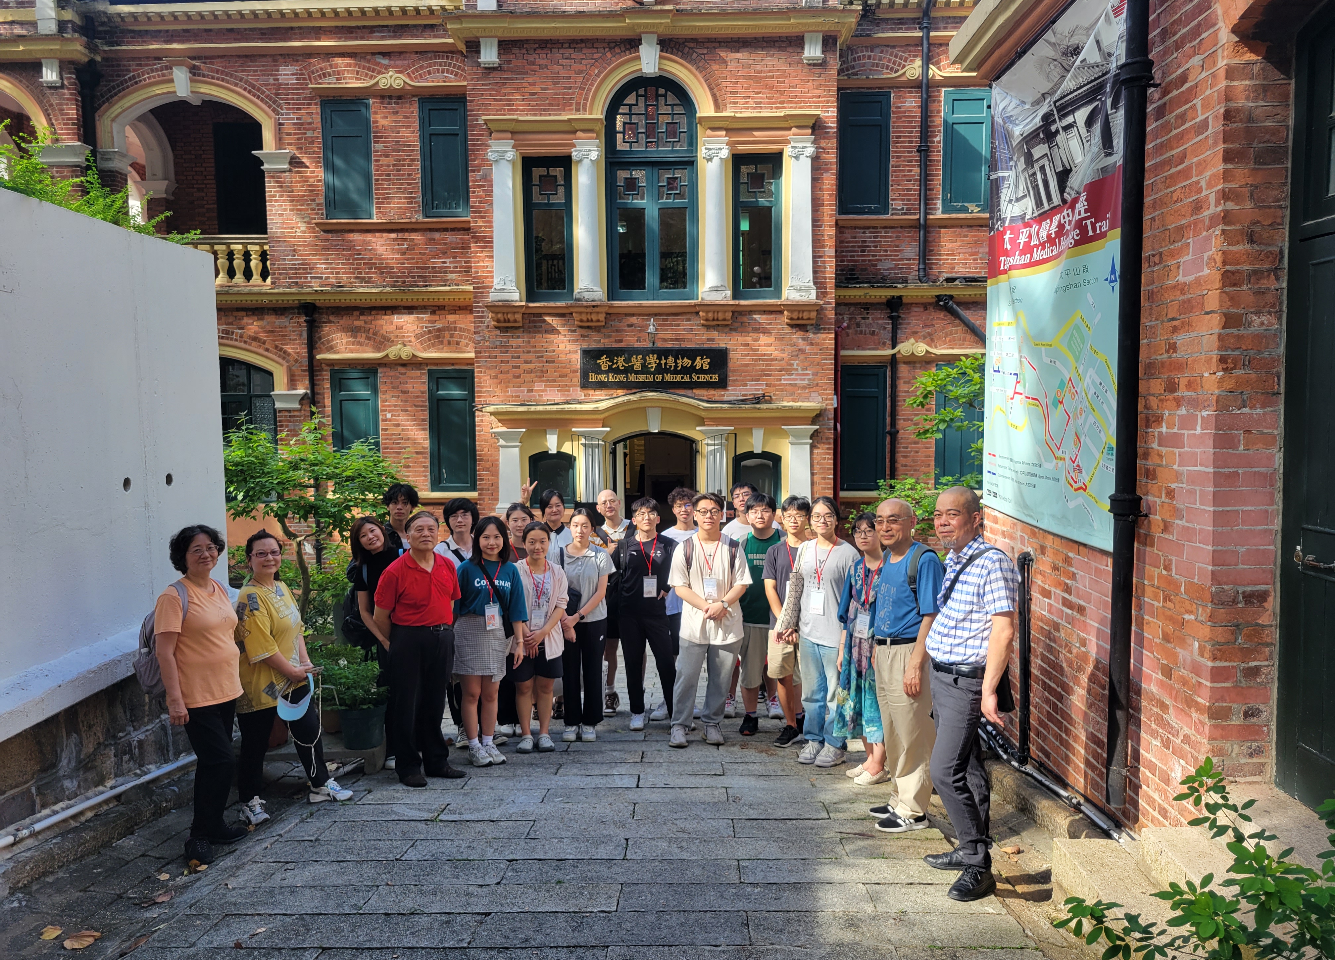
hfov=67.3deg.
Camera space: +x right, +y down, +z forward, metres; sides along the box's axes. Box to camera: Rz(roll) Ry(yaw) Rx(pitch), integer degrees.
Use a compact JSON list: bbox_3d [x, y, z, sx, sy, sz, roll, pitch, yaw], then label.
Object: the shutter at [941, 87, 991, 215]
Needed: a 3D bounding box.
[{"bbox_3d":[4.776,-5.207,15.918,0.804,1.952,0.090,0,4,2],"label":"shutter"}]

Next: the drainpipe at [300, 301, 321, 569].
[{"bbox_3d":[-5.811,-0.556,16.453,0.220,4.707,0.220,0,4,2],"label":"drainpipe"}]

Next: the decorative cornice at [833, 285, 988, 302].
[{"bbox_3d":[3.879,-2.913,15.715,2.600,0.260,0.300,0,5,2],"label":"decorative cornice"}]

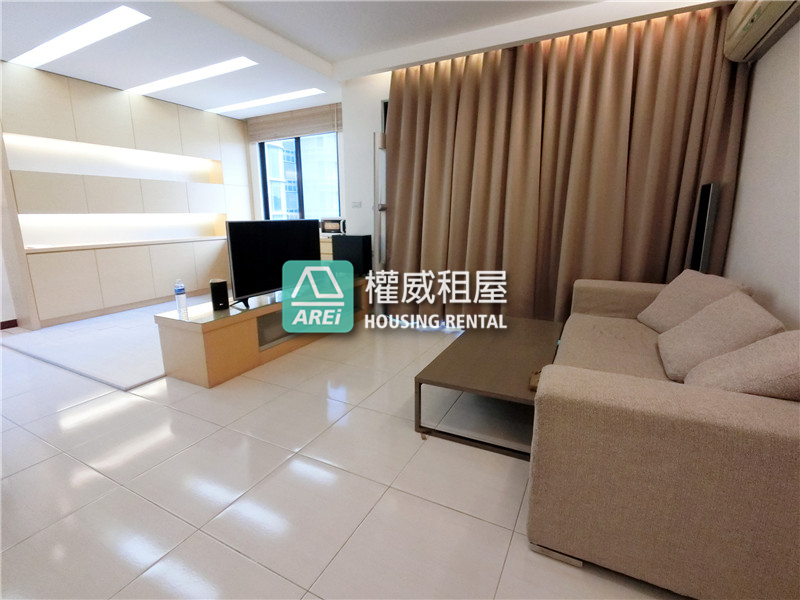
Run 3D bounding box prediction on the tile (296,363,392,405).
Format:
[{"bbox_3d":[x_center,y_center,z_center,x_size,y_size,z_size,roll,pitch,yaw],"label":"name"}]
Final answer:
[{"bbox_3d":[-0.367,0.565,2.516,0.500,0.013,0.500,6,14,27],"label":"tile"}]

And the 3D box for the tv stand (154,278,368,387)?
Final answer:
[{"bbox_3d":[-1.034,0.165,3.410,0.479,0.451,2.040,6,13,27],"label":"tv stand"}]

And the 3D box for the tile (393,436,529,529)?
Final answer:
[{"bbox_3d":[0.300,0.780,1.694,0.515,0.012,0.515,6,14,26],"label":"tile"}]

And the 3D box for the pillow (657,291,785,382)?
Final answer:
[{"bbox_3d":[1.569,0.177,1.871,0.160,0.454,0.509,45,31,1],"label":"pillow"}]

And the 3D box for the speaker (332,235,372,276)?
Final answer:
[{"bbox_3d":[-0.568,-0.525,4.428,0.413,0.474,0.209,6,13,27],"label":"speaker"}]

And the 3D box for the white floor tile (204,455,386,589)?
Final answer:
[{"bbox_3d":[-0.378,0.801,1.423,0.500,0.013,0.500,6,14,27],"label":"white floor tile"}]

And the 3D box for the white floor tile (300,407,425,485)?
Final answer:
[{"bbox_3d":[-0.159,0.731,1.922,0.515,0.012,0.515,6,14,26],"label":"white floor tile"}]

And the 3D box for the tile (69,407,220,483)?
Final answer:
[{"bbox_3d":[-1.310,0.730,1.930,0.515,0.012,0.515,6,14,26],"label":"tile"}]

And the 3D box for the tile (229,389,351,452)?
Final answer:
[{"bbox_3d":[-0.618,0.682,2.150,0.515,0.012,0.515,6,14,26],"label":"tile"}]

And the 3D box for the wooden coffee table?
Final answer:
[{"bbox_3d":[0.660,0.442,2.344,0.581,0.337,1.428,6,13,27],"label":"wooden coffee table"}]

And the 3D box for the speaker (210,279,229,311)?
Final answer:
[{"bbox_3d":[-1.344,-0.036,2.752,0.103,0.206,0.122,-7,14,-29],"label":"speaker"}]

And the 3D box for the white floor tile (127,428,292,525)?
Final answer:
[{"bbox_3d":[-0.823,0.755,1.646,0.500,0.013,0.500,6,14,27],"label":"white floor tile"}]

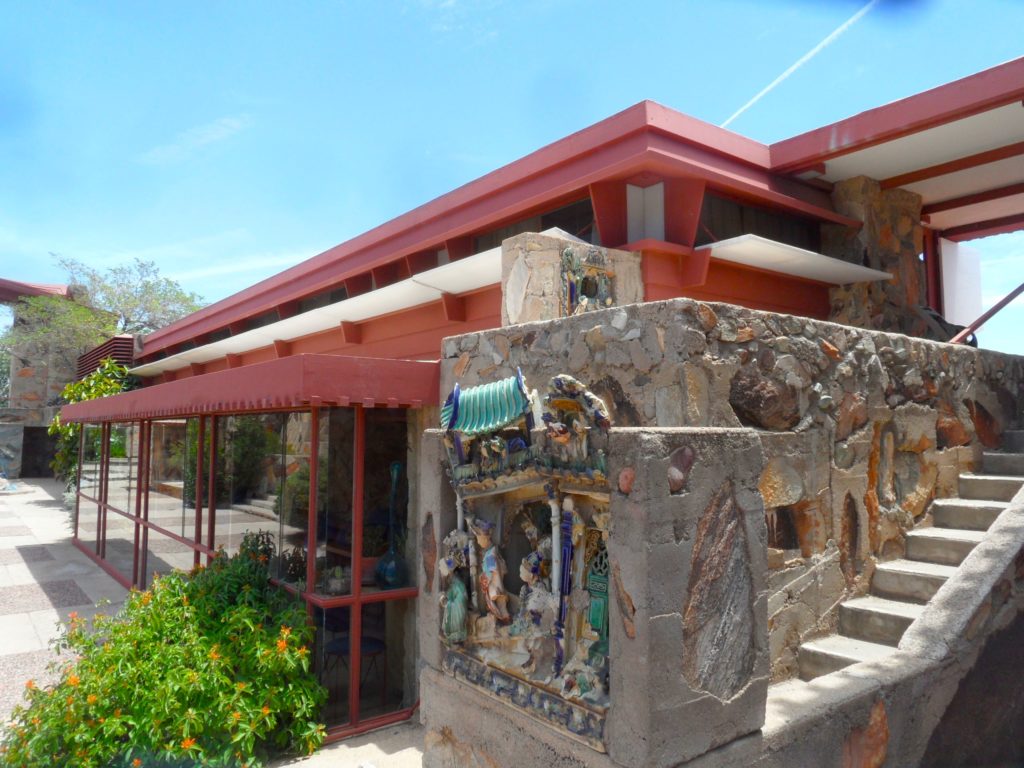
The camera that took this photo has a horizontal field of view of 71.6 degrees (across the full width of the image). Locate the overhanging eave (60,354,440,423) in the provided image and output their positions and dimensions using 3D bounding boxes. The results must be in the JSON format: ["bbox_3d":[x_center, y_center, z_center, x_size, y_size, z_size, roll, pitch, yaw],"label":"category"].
[{"bbox_3d":[-4.055,0.280,8.437,1.050,0.310,10.370,4,-5,-39],"label":"overhanging eave"}]

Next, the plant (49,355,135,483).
[{"bbox_3d":[-7.650,0.765,12.946,1.170,2.380,1.200,4,-5,-39],"label":"plant"}]

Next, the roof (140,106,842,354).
[{"bbox_3d":[-2.805,-1.163,11.357,2.700,0.450,15.150,4,-5,-39],"label":"roof"}]

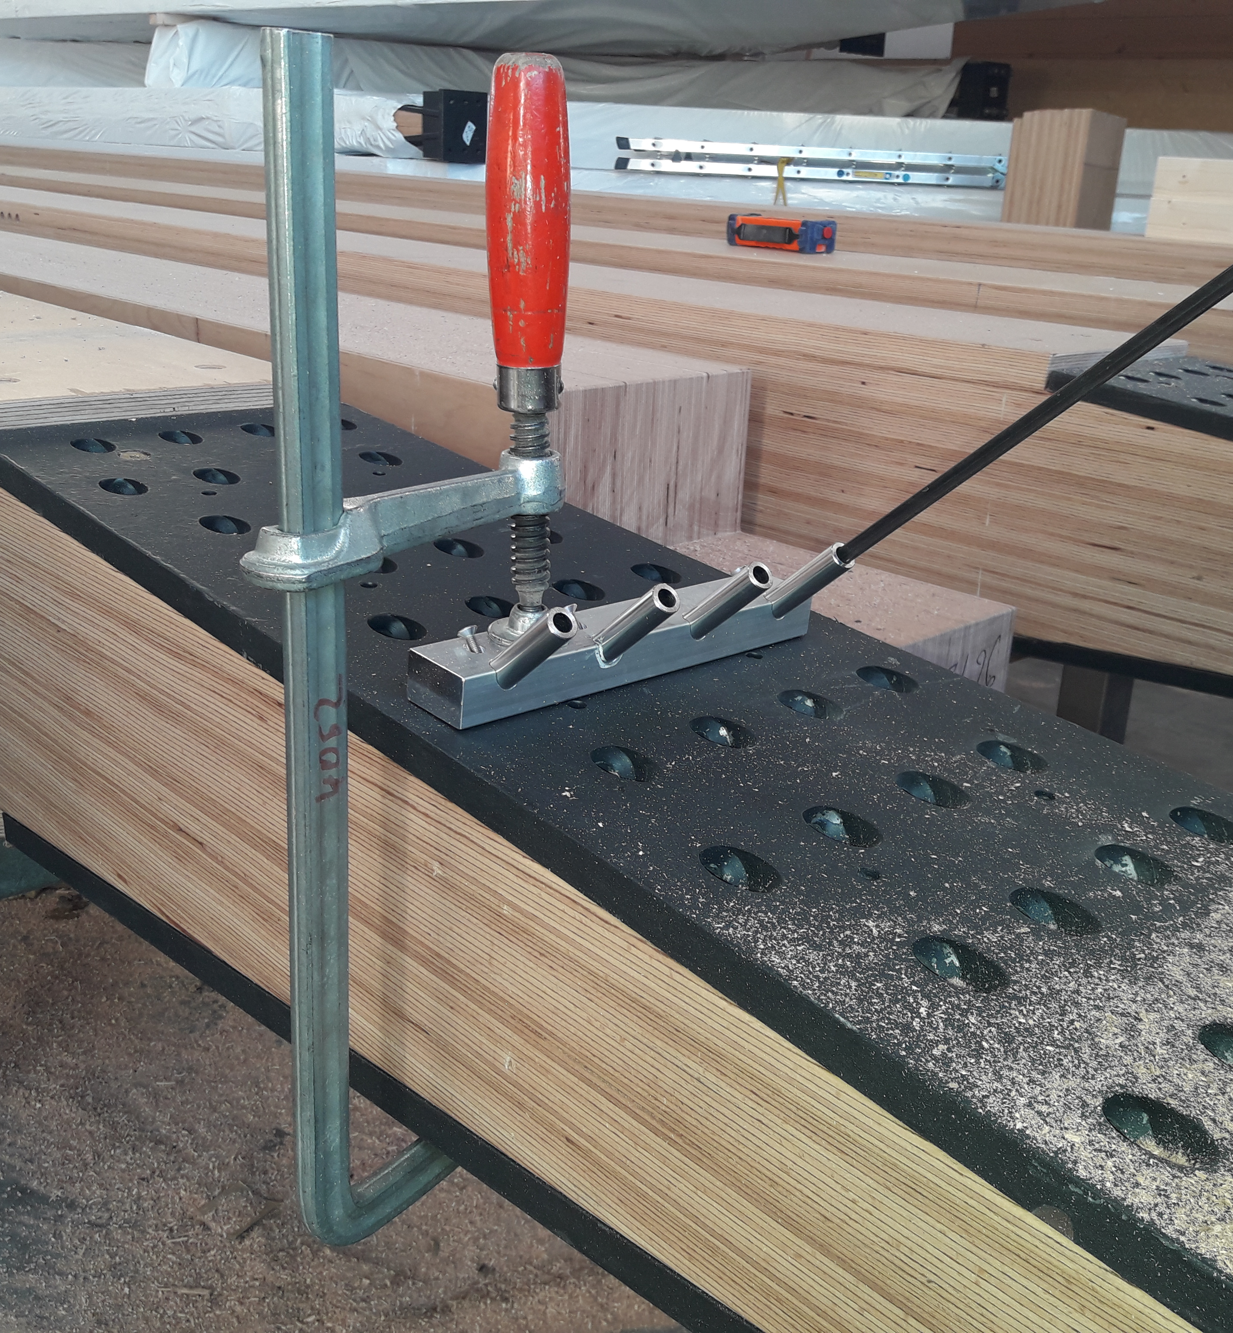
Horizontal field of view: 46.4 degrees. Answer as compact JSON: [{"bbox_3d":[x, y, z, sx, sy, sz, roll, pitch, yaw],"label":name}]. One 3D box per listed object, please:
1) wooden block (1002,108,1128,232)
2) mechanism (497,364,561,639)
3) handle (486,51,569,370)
[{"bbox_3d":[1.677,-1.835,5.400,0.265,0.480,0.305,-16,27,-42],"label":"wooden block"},{"bbox_3d":[-0.037,-0.068,0.615,0.029,0.120,0.029,1,21,0],"label":"mechanism"},{"bbox_3d":[-0.035,-0.180,0.573,0.034,0.121,0.034,1,21,0],"label":"handle"}]

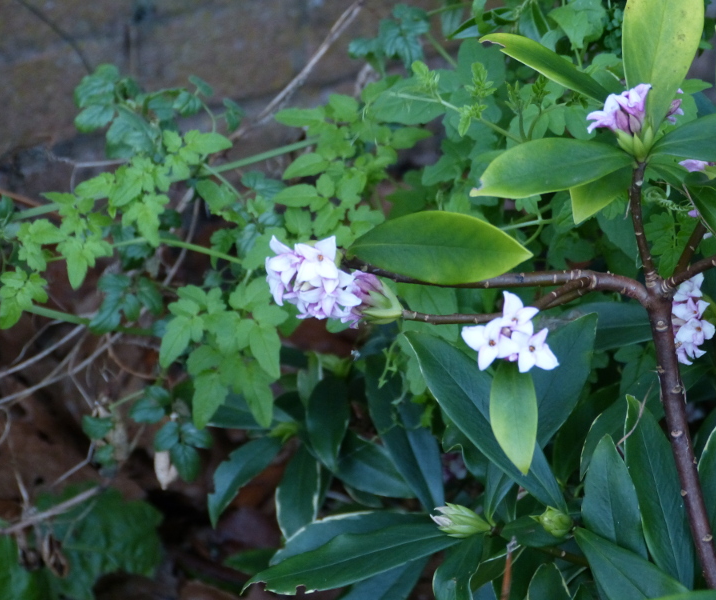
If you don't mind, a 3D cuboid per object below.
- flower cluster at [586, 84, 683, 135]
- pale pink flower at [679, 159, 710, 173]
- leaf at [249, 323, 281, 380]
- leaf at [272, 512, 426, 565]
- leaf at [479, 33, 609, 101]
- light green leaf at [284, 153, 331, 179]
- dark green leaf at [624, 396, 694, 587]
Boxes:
[{"bbox_3d":[0.100,-0.069,1.085,0.034,0.018,0.025,10,33,15],"label":"flower cluster"},{"bbox_3d":[0.137,-0.055,1.220,0.013,0.008,0.012,14,29,26],"label":"pale pink flower"},{"bbox_3d":[-0.038,0.021,1.248,0.010,0.006,0.029,-16,57,-15],"label":"leaf"},{"bbox_3d":[-0.002,0.096,1.190,0.070,0.011,0.022,-12,46,-6],"label":"leaf"},{"bbox_3d":[0.075,-0.086,1.153,0.069,0.011,0.019,25,17,-21],"label":"leaf"},{"bbox_3d":[-0.024,-0.062,1.380,0.024,0.006,0.011,-20,56,-12],"label":"light green leaf"},{"bbox_3d":[0.121,0.077,1.205,0.025,0.083,0.012,-17,14,0],"label":"dark green leaf"}]

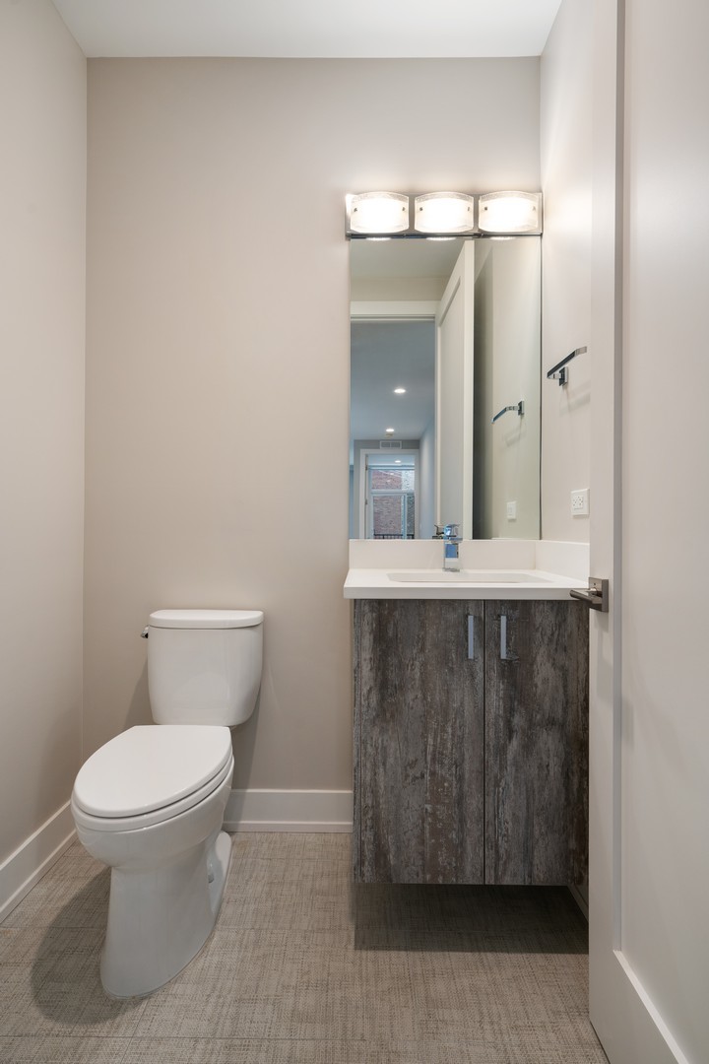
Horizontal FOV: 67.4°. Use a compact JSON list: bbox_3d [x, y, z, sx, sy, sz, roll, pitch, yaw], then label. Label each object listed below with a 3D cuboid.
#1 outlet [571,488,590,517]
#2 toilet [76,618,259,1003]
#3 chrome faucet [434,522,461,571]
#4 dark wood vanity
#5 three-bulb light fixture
[{"bbox_3d":[0.635,-0.082,1.491,0.009,0.070,0.114,0,1,1],"label":"outlet"},{"bbox_3d":[-0.489,0.662,1.487,0.375,0.775,0.730,0,1,1],"label":"toilet"},{"bbox_3d":[0.321,0.051,1.721,0.050,0.153,0.150,0,1,1],"label":"chrome faucet"},{"bbox_3d":[0.321,0.517,1.583,0.640,0.704,0.540,0,1,1],"label":"dark wood vanity"},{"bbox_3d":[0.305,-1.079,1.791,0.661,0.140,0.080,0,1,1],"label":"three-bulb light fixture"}]

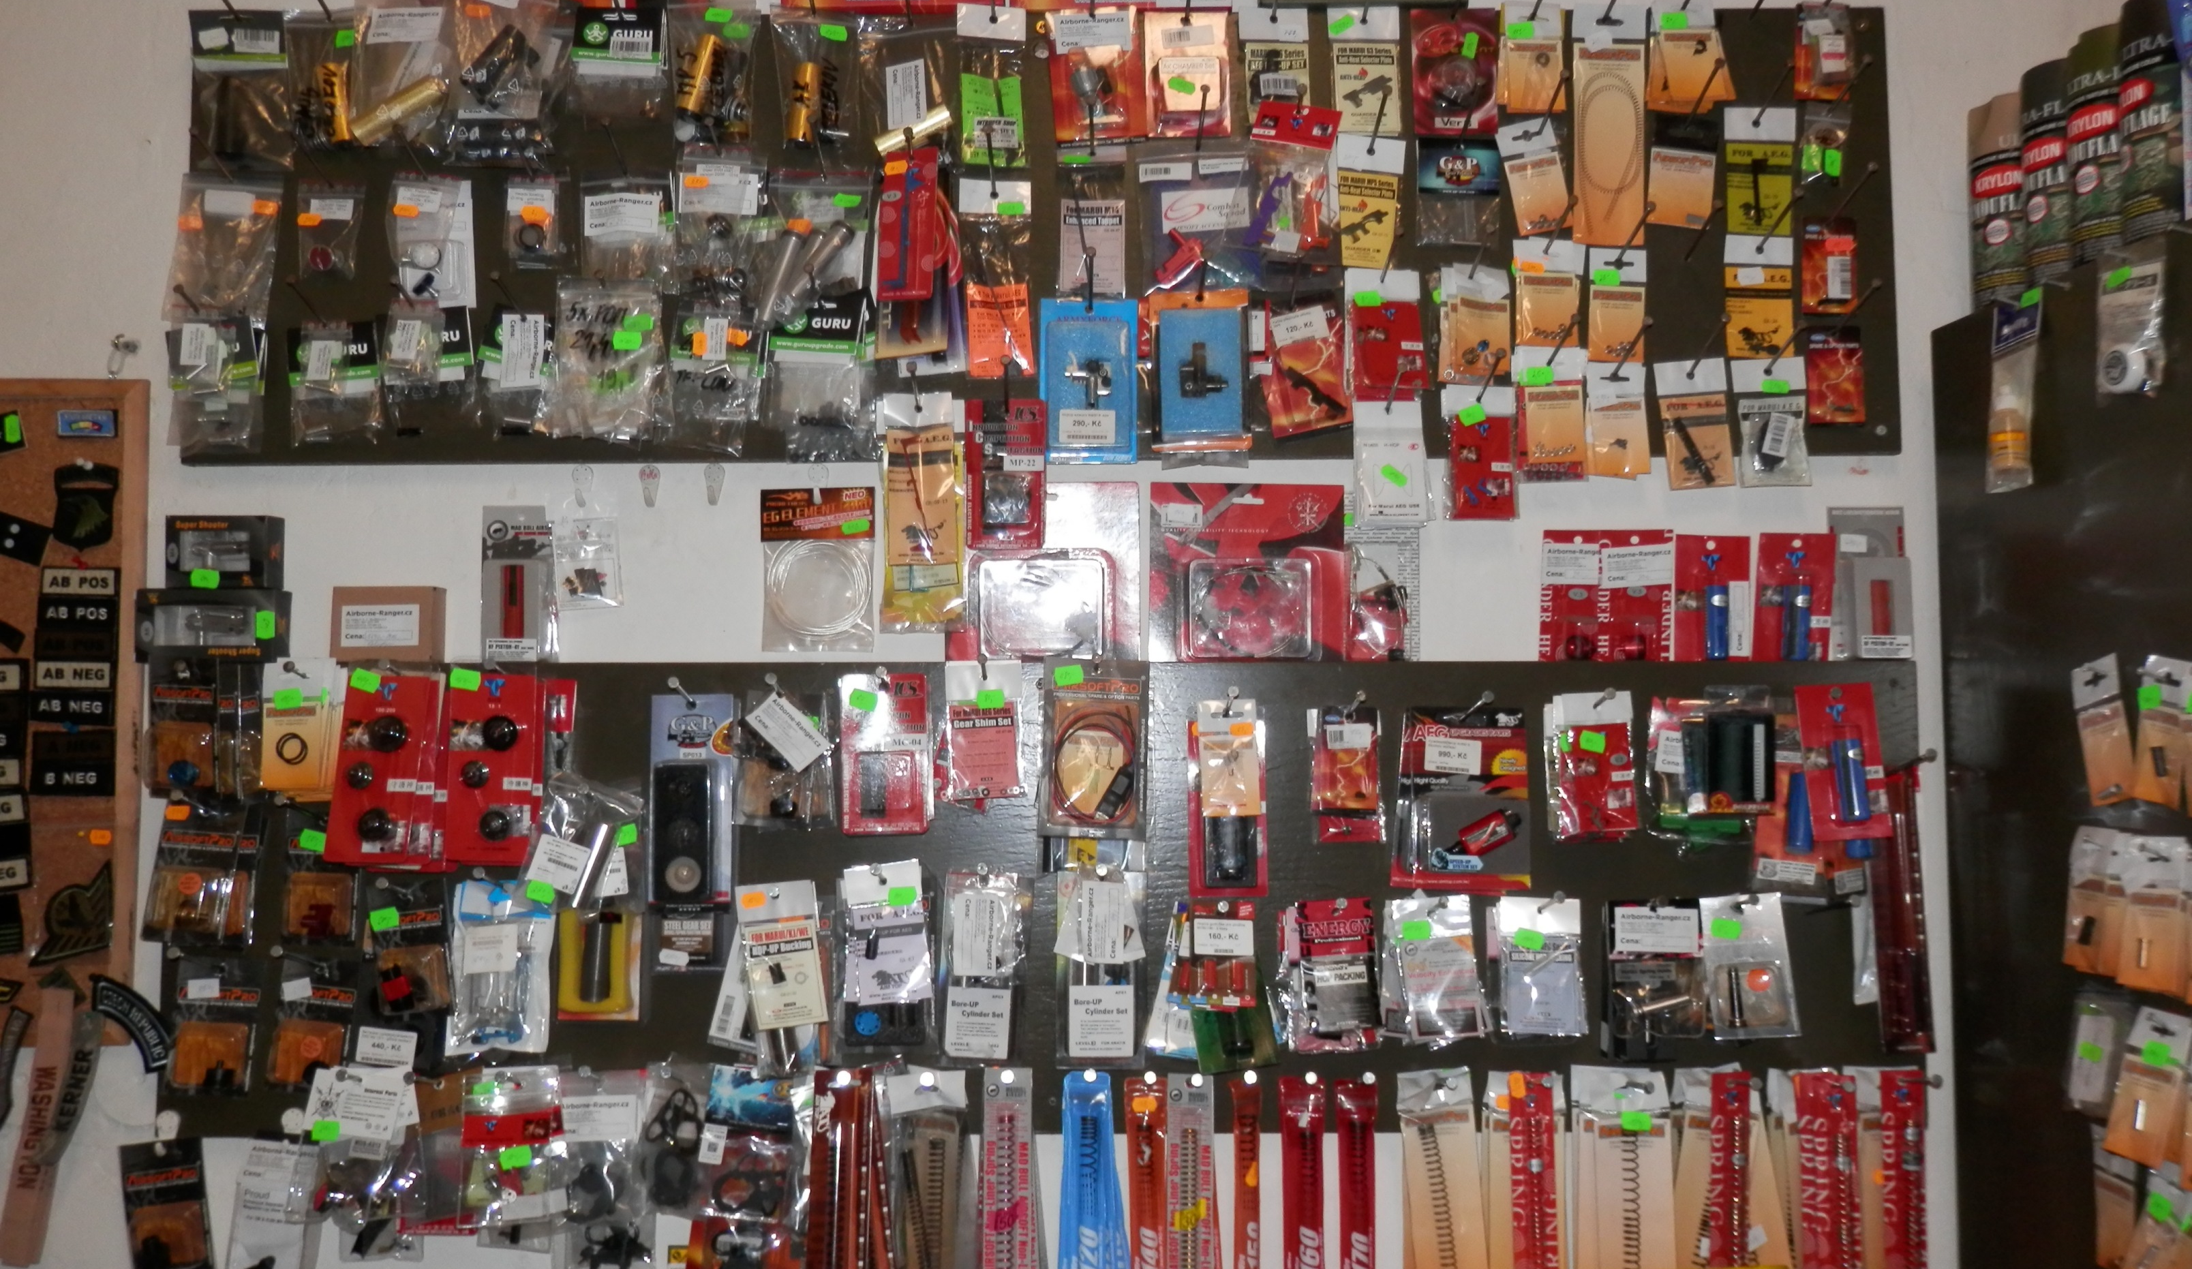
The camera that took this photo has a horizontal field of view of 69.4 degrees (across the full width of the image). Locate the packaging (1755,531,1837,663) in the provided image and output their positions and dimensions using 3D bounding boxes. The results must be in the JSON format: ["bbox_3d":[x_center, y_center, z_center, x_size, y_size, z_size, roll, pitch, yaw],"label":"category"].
[{"bbox_3d":[0.617,-0.027,1.388,0.067,0.124,0.024,3,-4,0],"label":"packaging"}]

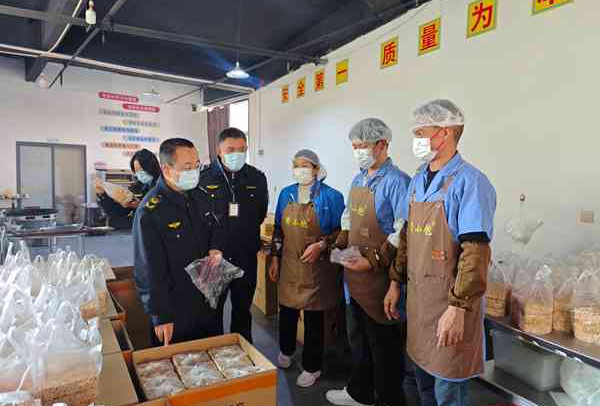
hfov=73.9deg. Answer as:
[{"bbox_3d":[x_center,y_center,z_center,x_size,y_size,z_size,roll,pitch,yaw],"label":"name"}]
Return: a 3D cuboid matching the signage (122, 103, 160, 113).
[{"bbox_3d":[-3.478,-2.082,8.766,0.779,0.125,0.030,-1,4,-28],"label":"signage"}]

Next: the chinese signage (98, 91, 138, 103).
[{"bbox_3d":[-3.887,-2.266,8.538,0.779,0.125,0.030,-1,4,-28],"label":"chinese signage"}]

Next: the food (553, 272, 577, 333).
[{"bbox_3d":[1.264,0.477,1.920,0.130,0.270,0.120,1,6,-24],"label":"food"}]

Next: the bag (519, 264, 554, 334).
[{"bbox_3d":[1.206,0.506,2.042,0.110,0.300,0.125,-1,4,-28],"label":"bag"}]

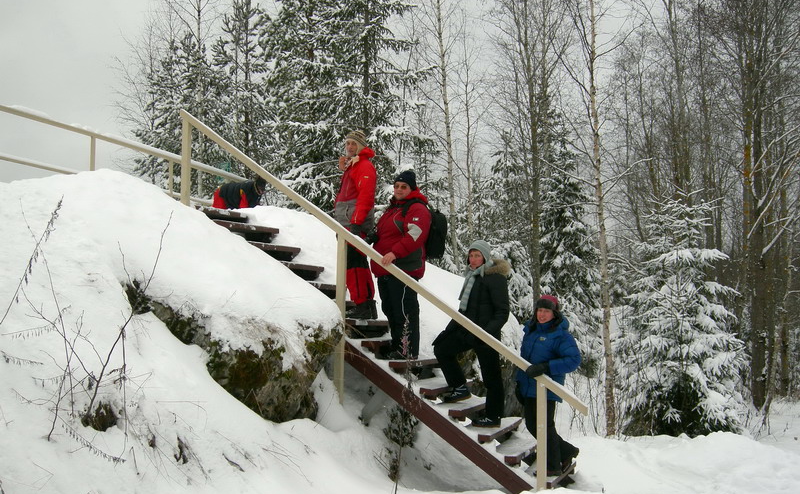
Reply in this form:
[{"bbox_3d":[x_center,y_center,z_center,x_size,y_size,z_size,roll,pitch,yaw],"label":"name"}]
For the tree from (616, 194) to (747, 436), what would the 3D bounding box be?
[{"bbox_3d":[3.960,0.952,11.662,1.870,3.440,1.870,0,-5,0],"label":"tree"}]

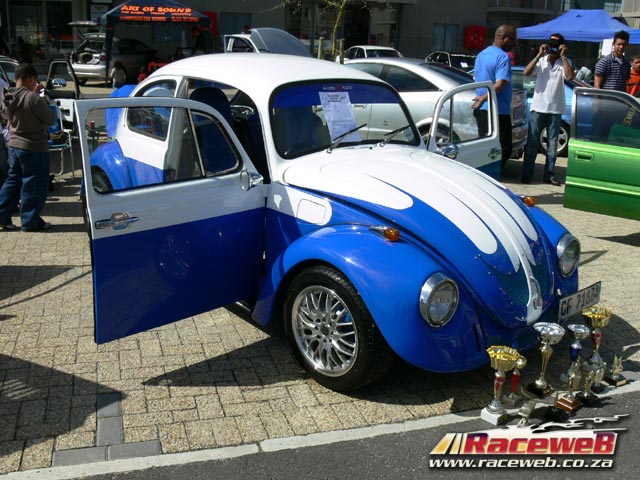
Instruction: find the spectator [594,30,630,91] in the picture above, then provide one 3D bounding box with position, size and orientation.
[{"bbox_3d":[2.869,-1.145,6.500,0.495,1.829,0.327,-1,17,-14],"label":"spectator"}]

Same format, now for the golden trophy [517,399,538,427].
[{"bbox_3d":[0.901,0.748,2.827,0.070,0.118,0.055,-13,23,-41],"label":"golden trophy"}]

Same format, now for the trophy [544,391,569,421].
[{"bbox_3d":[1.077,0.731,2.904,0.087,0.120,0.085,-13,23,-41],"label":"trophy"}]

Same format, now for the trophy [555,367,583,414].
[{"bbox_3d":[1.164,0.664,2.977,0.092,0.210,0.088,-13,23,-41],"label":"trophy"}]

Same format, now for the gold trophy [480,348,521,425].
[{"bbox_3d":[0.784,0.633,2.839,0.145,0.322,0.145,2,17,-1],"label":"gold trophy"}]

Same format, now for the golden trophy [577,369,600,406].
[{"bbox_3d":[1.279,0.681,3.050,0.099,0.158,0.089,-10,21,-37],"label":"golden trophy"}]

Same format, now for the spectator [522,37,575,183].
[{"bbox_3d":[2.722,-1.553,7.735,0.600,1.740,0.420,6,18,12],"label":"spectator"}]

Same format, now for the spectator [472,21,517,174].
[{"bbox_3d":[2.073,-1.570,7.601,0.380,1.800,0.500,-10,21,-35],"label":"spectator"}]

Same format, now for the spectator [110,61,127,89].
[{"bbox_3d":[-4.957,-3.945,15.975,0.356,0.938,0.297,-2,18,-18],"label":"spectator"}]

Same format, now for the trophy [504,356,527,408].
[{"bbox_3d":[0.902,0.648,2.985,0.080,0.215,0.075,-13,23,-41],"label":"trophy"}]

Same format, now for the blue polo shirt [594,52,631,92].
[{"bbox_3d":[2.887,-1.482,6.398,0.465,0.693,0.297,-1,17,-14],"label":"blue polo shirt"}]

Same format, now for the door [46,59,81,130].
[{"bbox_3d":[-3.381,-1.890,8.464,0.891,0.960,0.148,16,21,37],"label":"door"}]

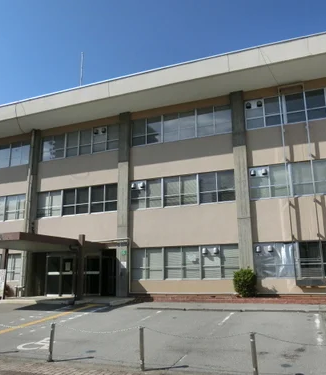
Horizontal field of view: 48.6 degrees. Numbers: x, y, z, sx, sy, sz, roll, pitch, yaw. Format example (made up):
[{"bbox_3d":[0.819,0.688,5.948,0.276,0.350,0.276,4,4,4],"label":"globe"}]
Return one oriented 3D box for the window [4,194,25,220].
[{"bbox_3d":[-8.930,1.238,21.886,1.569,1.524,0.150,-6,-15,21],"label":"window"}]

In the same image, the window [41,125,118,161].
[{"bbox_3d":[-4.744,-2.507,20.827,5.389,1.451,0.130,-6,-15,21],"label":"window"}]

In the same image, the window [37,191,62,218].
[{"bbox_3d":[-6.473,0.982,20.709,1.754,1.510,0.130,-6,-15,21],"label":"window"}]

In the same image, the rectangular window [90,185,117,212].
[{"bbox_3d":[-3.229,0.622,19.662,1.733,1.483,0.150,-6,-15,21],"label":"rectangular window"}]

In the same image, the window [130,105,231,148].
[{"bbox_3d":[0.877,-3.102,18.676,5.389,1.451,0.130,-6,-15,21],"label":"window"}]

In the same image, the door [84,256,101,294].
[{"bbox_3d":[-3.764,4.698,19.462,0.999,2.185,0.100,-6,-15,21],"label":"door"}]

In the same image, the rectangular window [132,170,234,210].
[{"bbox_3d":[0.884,0.151,18.064,5.451,1.526,0.150,-6,-15,21],"label":"rectangular window"}]

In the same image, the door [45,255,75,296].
[{"bbox_3d":[-5.719,4.899,20.227,1.979,2.271,0.100,-6,-15,21],"label":"door"}]

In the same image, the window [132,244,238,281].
[{"bbox_3d":[0.967,3.559,17.067,5.389,1.476,0.130,-6,-15,21],"label":"window"}]

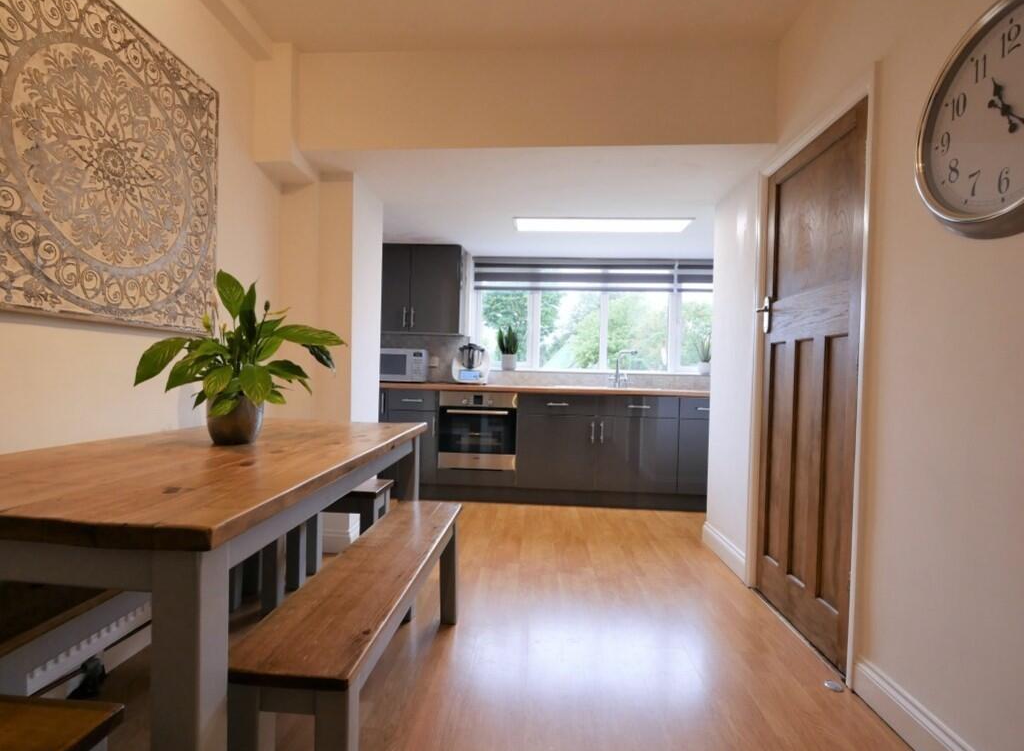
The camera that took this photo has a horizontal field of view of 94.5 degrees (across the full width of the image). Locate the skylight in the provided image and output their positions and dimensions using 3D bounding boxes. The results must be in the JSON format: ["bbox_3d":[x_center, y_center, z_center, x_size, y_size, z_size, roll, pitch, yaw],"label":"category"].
[{"bbox_3d":[0.628,-1.067,3.363,1.222,0.040,0.305,1,1,3],"label":"skylight"}]

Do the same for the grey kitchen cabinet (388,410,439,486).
[{"bbox_3d":[-0.765,0.548,3.944,0.397,0.587,0.570,1,1,3],"label":"grey kitchen cabinet"}]

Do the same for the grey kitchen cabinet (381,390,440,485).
[{"bbox_3d":[-0.790,0.481,3.945,0.450,0.719,0.570,1,1,3],"label":"grey kitchen cabinet"}]

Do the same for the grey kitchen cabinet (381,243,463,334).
[{"bbox_3d":[-0.801,-0.726,4.075,0.780,0.721,0.320,1,1,3],"label":"grey kitchen cabinet"}]

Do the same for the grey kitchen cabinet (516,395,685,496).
[{"bbox_3d":[0.664,0.514,3.874,1.217,0.719,0.570,1,1,3],"label":"grey kitchen cabinet"}]

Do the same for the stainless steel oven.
[{"bbox_3d":[-0.253,0.428,3.908,0.599,0.597,0.570,1,1,3],"label":"stainless steel oven"}]

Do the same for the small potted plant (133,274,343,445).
[{"bbox_3d":[-0.948,-0.064,1.633,0.715,0.590,0.570,1,1,3],"label":"small potted plant"}]

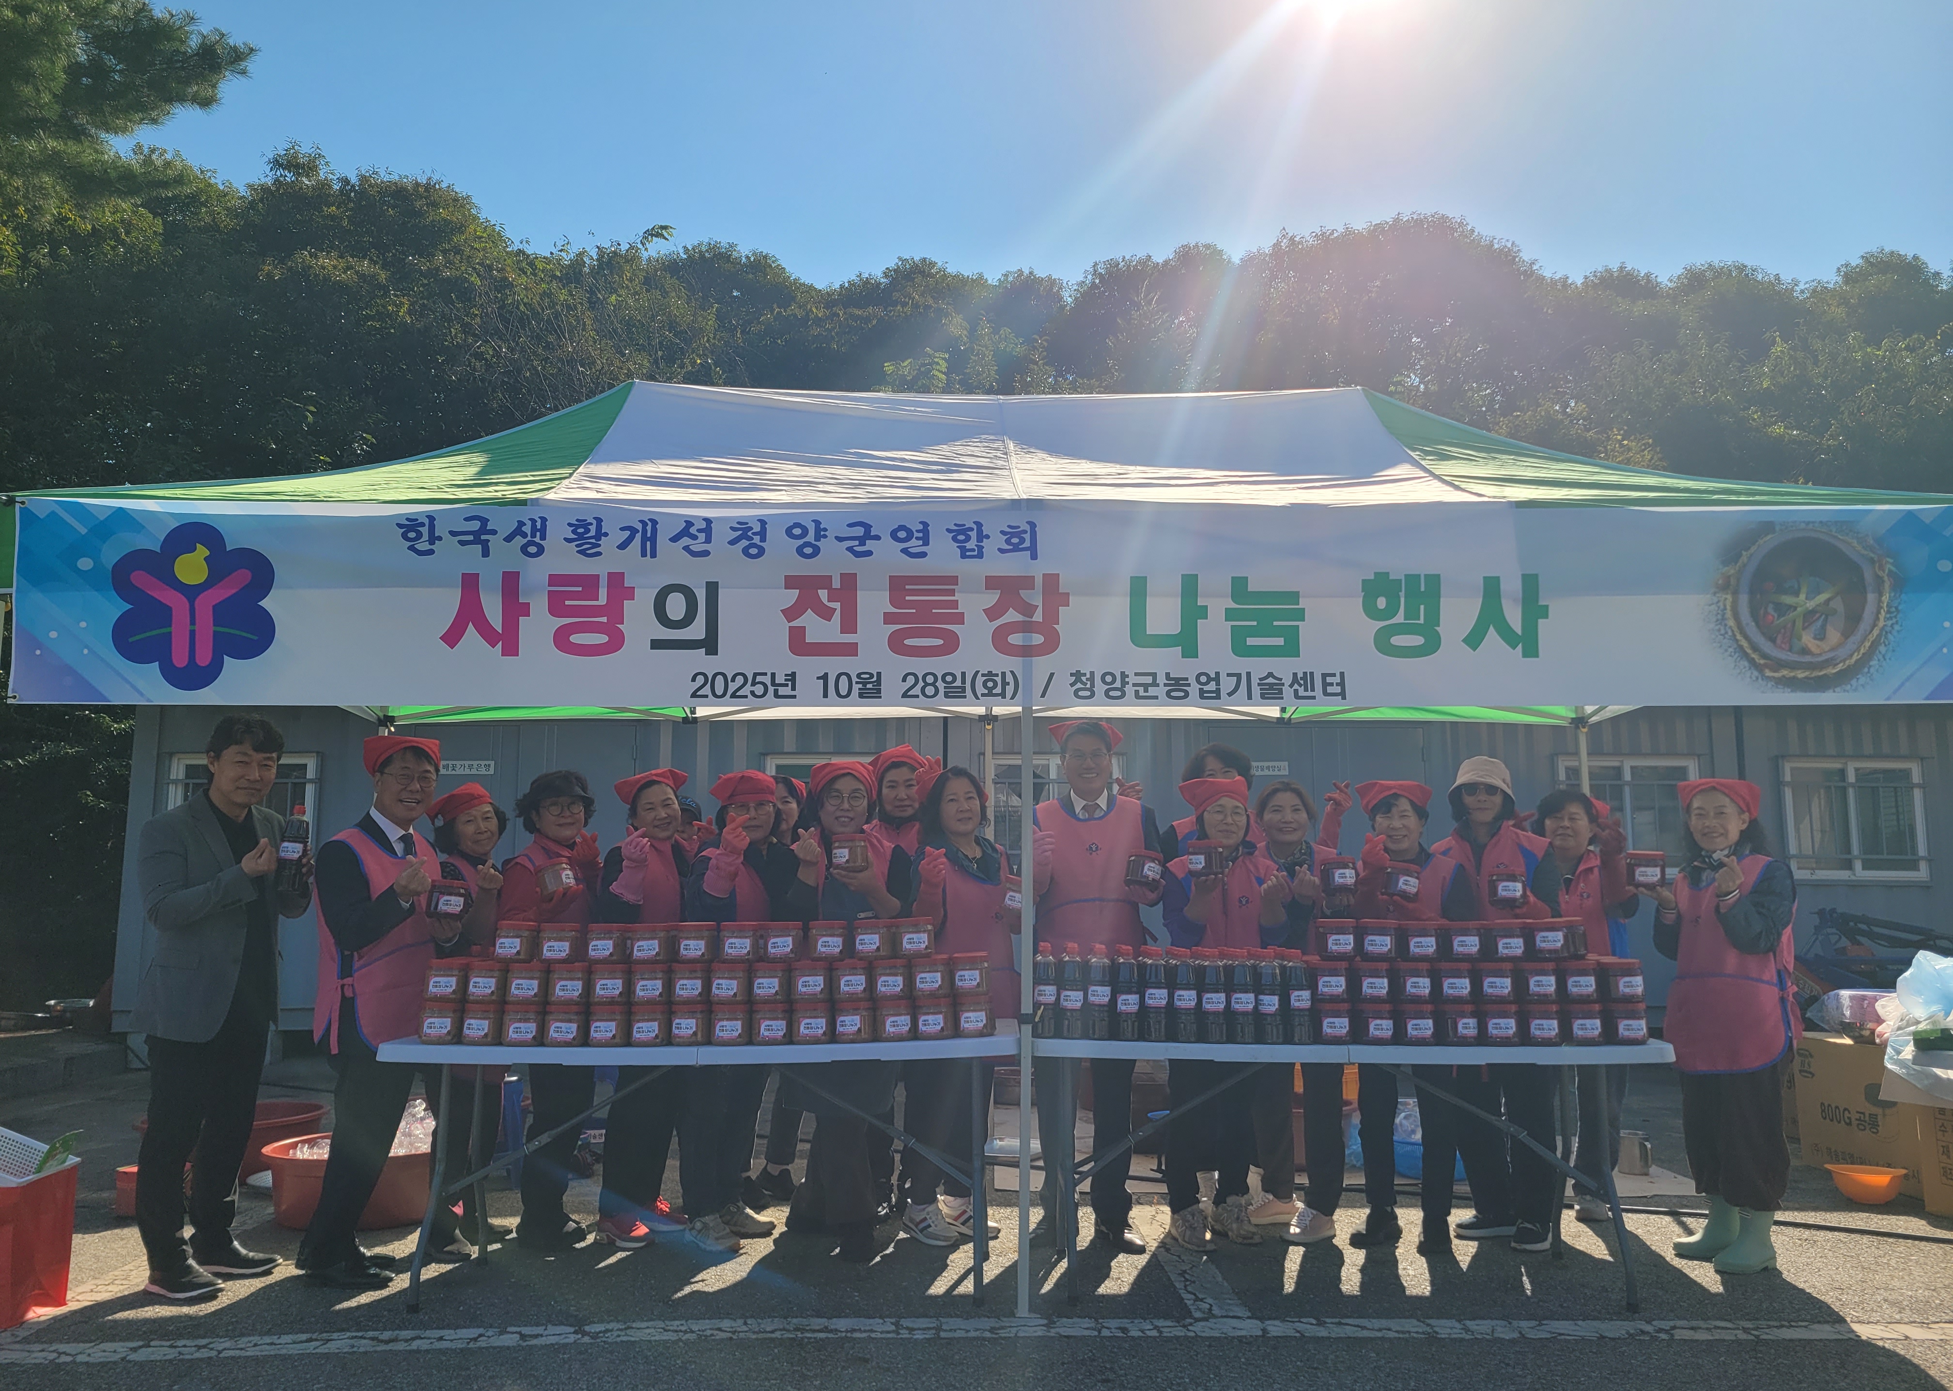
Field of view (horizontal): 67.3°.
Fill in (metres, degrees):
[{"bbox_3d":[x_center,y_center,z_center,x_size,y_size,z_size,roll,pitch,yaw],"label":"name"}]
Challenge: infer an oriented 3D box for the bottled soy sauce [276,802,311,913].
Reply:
[{"bbox_3d":[-2.016,0.458,4.340,0.078,0.265,0.078,7,-6,-7],"label":"bottled soy sauce"}]

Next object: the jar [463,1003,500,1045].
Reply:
[{"bbox_3d":[-1.436,0.954,4.255,0.113,0.120,0.113,1,-7,-4],"label":"jar"}]

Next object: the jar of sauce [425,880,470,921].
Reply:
[{"bbox_3d":[-1.613,0.624,4.480,0.108,0.116,0.108,9,-9,-21],"label":"jar of sauce"}]

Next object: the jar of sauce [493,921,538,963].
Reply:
[{"bbox_3d":[-1.343,0.718,4.275,0.110,0.114,0.110,0,-7,0],"label":"jar of sauce"}]

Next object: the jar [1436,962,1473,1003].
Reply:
[{"bbox_3d":[1.393,0.838,4.272,0.105,0.115,0.105,-2,-8,18],"label":"jar"}]

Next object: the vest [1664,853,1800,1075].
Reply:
[{"bbox_3d":[2.442,0.863,4.728,0.280,0.700,0.450,7,-10,-40],"label":"vest"}]

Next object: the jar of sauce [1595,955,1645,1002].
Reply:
[{"bbox_3d":[1.903,0.845,4.326,0.109,0.116,0.109,-1,-8,8],"label":"jar of sauce"}]

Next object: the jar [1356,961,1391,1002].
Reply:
[{"bbox_3d":[1.157,0.834,4.280,0.108,0.116,0.108,-1,-8,7],"label":"jar"}]

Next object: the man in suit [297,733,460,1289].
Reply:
[{"bbox_3d":[-1.884,0.953,4.614,0.480,1.670,0.500,-5,-9,32],"label":"man in suit"}]

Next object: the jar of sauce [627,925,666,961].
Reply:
[{"bbox_3d":[-0.972,0.733,4.334,0.113,0.120,0.113,2,-8,-12],"label":"jar of sauce"}]

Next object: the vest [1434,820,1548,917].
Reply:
[{"bbox_3d":[1.780,0.746,5.085,0.440,0.620,0.270,-2,-8,14],"label":"vest"}]

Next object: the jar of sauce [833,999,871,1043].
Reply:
[{"bbox_3d":[-0.351,0.939,4.212,0.104,0.113,0.104,-1,-8,6],"label":"jar of sauce"}]

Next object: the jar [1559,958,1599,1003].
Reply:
[{"bbox_3d":[1.775,0.843,4.320,0.113,0.120,0.113,-2,-8,15],"label":"jar"}]

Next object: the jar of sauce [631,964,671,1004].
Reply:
[{"bbox_3d":[-0.945,0.835,4.247,0.105,0.115,0.105,1,-8,-10],"label":"jar of sauce"}]

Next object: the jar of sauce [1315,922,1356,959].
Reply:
[{"bbox_3d":[1.074,0.730,4.375,0.113,0.120,0.113,0,-7,1],"label":"jar of sauce"}]

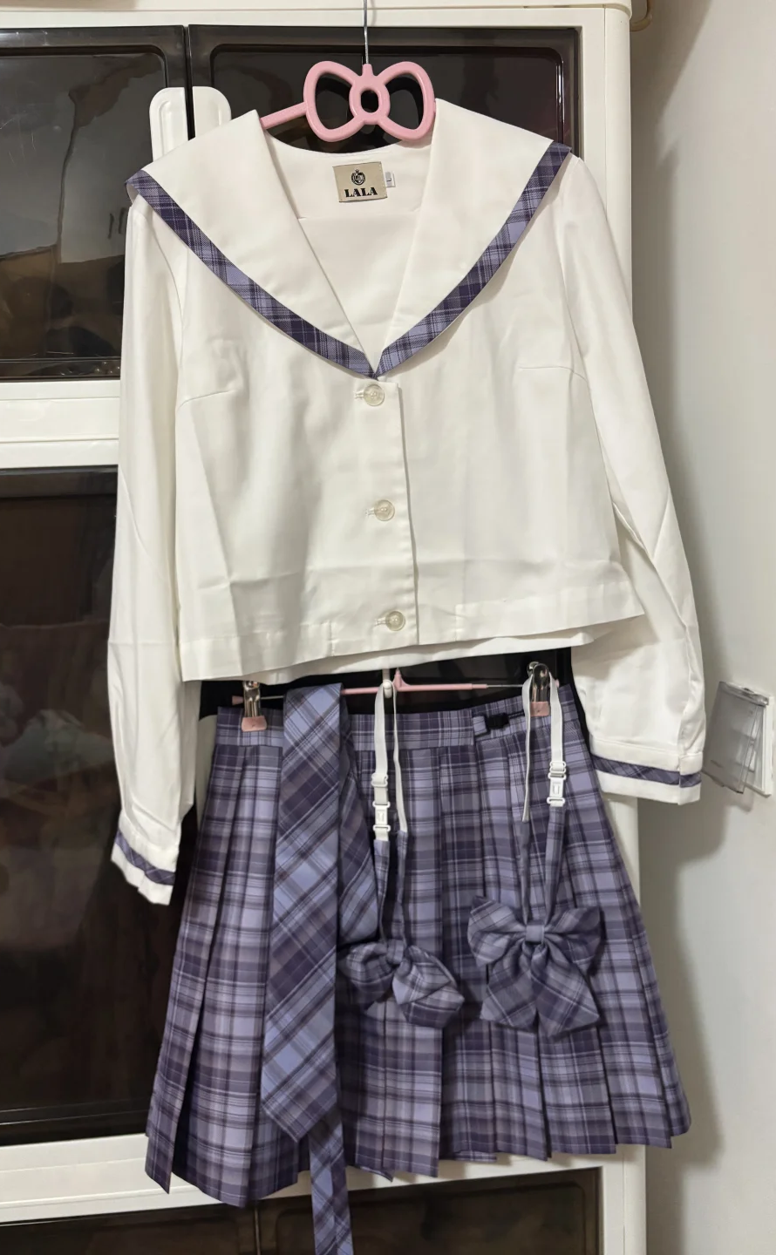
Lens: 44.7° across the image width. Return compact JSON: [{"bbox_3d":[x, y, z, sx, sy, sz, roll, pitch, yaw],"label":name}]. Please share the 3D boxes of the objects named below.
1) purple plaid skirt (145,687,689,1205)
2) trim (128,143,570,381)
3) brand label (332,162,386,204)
[{"bbox_3d":[0.030,0.312,0.935,0.525,0.470,0.110,-3,6,-4],"label":"purple plaid skirt"},{"bbox_3d":[-0.032,-0.324,0.842,0.390,0.200,0.070,-5,6,-3],"label":"trim"},{"bbox_3d":[-0.025,-0.406,0.859,0.045,0.034,0.003,-7,6,-3],"label":"brand label"}]

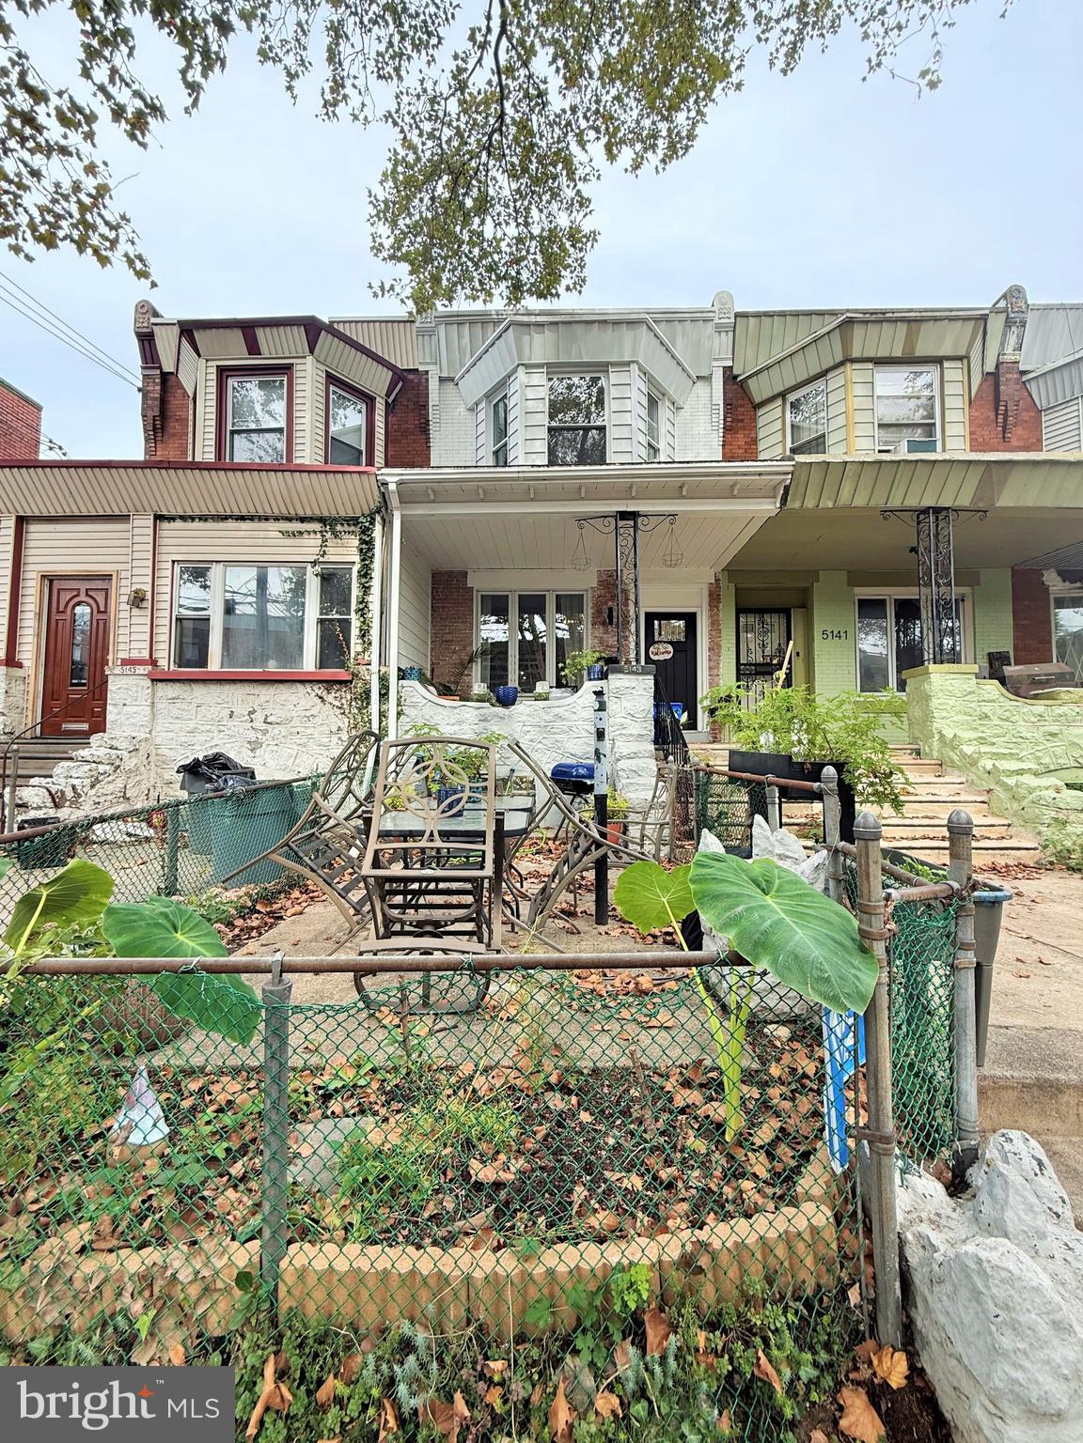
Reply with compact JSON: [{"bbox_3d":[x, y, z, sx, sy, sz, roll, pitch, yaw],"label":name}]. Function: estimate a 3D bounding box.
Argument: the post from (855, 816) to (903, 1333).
[{"bbox_3d":[0.943,0.978,1.626,0.077,1.447,0.077,-1,-3,1],"label":"post"}]

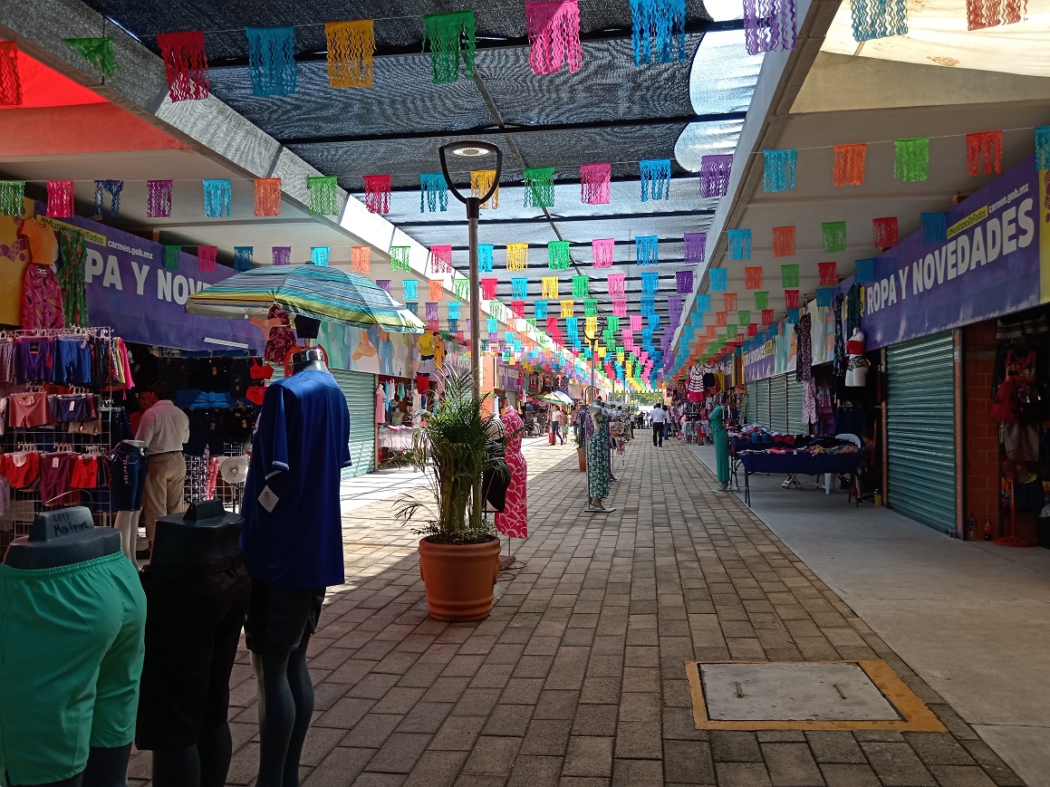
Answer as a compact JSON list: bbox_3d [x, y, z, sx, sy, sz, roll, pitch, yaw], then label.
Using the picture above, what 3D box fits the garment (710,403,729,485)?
[{"bbox_3d":[3.385,0.883,14.266,0.350,1.387,0.400,0,-1,0],"label":"garment"}]

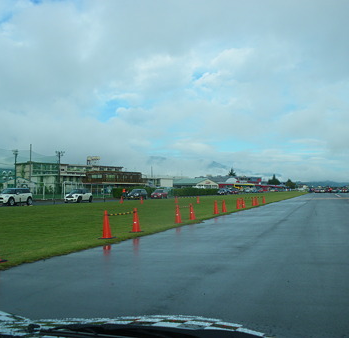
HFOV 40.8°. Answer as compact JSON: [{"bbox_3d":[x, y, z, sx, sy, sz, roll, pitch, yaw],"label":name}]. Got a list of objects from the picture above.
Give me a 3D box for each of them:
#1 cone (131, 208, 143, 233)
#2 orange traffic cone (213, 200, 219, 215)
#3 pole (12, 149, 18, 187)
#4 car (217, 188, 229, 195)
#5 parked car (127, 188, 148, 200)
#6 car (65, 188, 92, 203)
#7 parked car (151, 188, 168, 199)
[{"bbox_3d":[-1.111,1.507,13.750,0.390,0.700,0.390,0,-3,0],"label":"cone"},{"bbox_3d":[2.174,1.979,24.100,0.380,0.700,0.380,-1,-3,18],"label":"orange traffic cone"},{"bbox_3d":[-28.841,0.725,85.000,1.000,8.700,0.800,-1,-3,18],"label":"pole"},{"bbox_3d":[11.251,5.370,109.000,1.700,1.450,3.800,-1,-3,17],"label":"car"},{"bbox_3d":[-4.700,3.250,59.300,1.690,1.430,3.800,-1,-3,16],"label":"parked car"},{"bbox_3d":[-9.880,2.790,48.600,1.690,1.410,3.730,-1,-3,16],"label":"car"},{"bbox_3d":[-2.140,3.690,68.900,1.690,1.420,3.750,-1,-3,15],"label":"parked car"}]

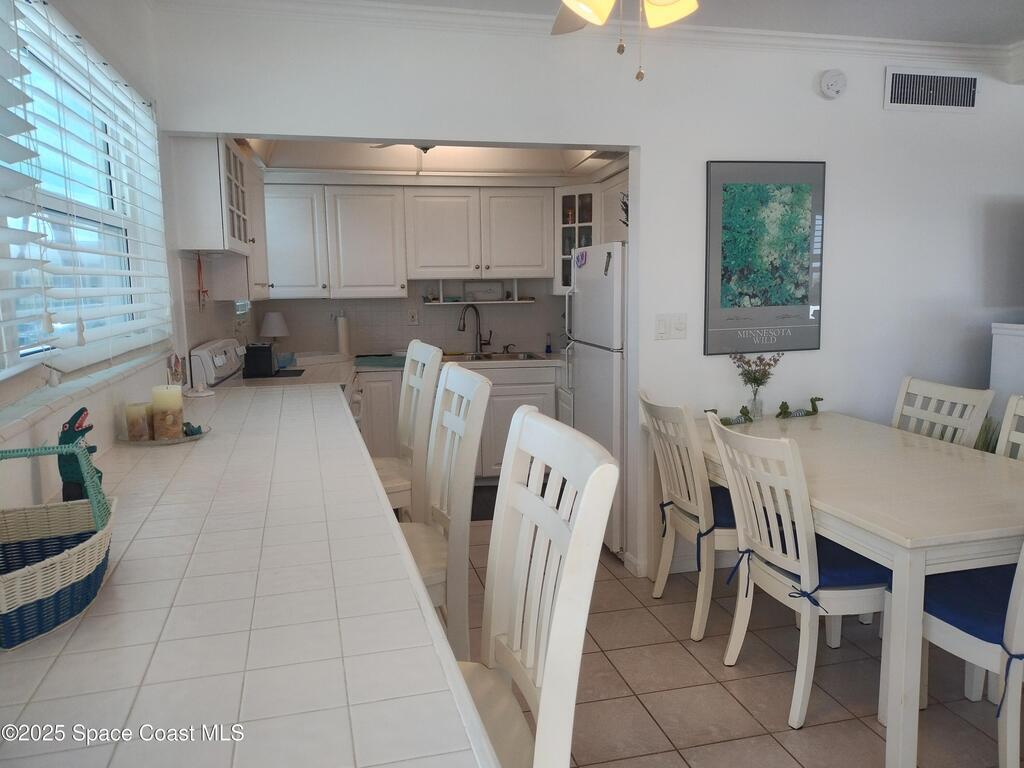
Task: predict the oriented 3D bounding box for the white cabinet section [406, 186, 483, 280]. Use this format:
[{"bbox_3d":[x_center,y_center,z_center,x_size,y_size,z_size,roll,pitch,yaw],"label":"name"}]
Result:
[{"bbox_3d":[-0.512,-1.083,5.384,0.531,0.643,0.323,-2,7,-11],"label":"white cabinet section"}]

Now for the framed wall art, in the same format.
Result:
[{"bbox_3d":[1.224,-0.603,3.558,0.642,0.903,0.025,-3,9,-15],"label":"framed wall art"}]

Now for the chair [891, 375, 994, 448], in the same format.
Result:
[{"bbox_3d":[1.698,0.489,3.313,0.545,0.958,0.460,-3,9,-15],"label":"chair"}]

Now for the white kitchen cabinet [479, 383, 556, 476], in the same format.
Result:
[{"bbox_3d":[-0.017,0.287,5.592,0.570,0.680,0.560,-3,8,-13],"label":"white kitchen cabinet"}]

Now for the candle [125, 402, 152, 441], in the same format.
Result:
[{"bbox_3d":[-1.038,0.104,2.062,0.073,0.095,0.073,-3,8,-13],"label":"candle"}]

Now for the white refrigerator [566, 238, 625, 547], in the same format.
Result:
[{"bbox_3d":[0.787,0.058,4.173,0.780,1.650,0.710,-3,8,-13],"label":"white refrigerator"}]

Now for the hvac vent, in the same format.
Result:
[{"bbox_3d":[2.089,-1.460,3.675,0.567,0.203,0.025,-3,9,-15],"label":"hvac vent"}]

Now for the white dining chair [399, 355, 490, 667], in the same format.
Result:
[{"bbox_3d":[-0.341,0.593,1.905,0.520,1.230,0.455,-3,9,-15],"label":"white dining chair"}]

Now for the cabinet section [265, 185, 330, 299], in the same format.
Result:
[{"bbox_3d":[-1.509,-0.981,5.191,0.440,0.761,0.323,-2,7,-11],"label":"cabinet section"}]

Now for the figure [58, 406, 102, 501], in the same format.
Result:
[{"bbox_3d":[-0.796,0.145,1.372,0.070,0.205,0.058,-3,9,-15],"label":"figure"}]

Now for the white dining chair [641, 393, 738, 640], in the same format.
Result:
[{"bbox_3d":[0.887,0.522,3.174,0.540,0.958,0.455,-3,9,-15],"label":"white dining chair"}]

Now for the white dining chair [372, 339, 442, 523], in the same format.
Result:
[{"bbox_3d":[-0.535,0.482,2.689,0.520,1.230,0.455,-3,9,-15],"label":"white dining chair"}]

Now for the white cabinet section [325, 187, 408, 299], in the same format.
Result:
[{"bbox_3d":[-1.034,-0.999,5.287,0.531,0.766,0.323,-2,7,-11],"label":"white cabinet section"}]

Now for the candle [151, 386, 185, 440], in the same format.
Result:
[{"bbox_3d":[-0.963,0.079,2.066,0.075,0.142,0.075,-3,8,-13],"label":"candle"}]

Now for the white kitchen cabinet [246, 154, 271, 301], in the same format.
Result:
[{"bbox_3d":[-1.662,-0.882,4.420,0.290,0.770,1.180,-3,8,-13],"label":"white kitchen cabinet"}]

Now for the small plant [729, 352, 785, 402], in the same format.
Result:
[{"bbox_3d":[1.168,-0.031,3.532,0.205,0.205,0.170,-3,8,-13],"label":"small plant"}]

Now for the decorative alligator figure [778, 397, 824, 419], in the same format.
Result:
[{"bbox_3d":[1.423,0.122,3.660,0.220,0.093,0.065,-5,9,-26],"label":"decorative alligator figure"}]

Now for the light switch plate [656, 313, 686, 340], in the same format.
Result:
[{"bbox_3d":[0.764,-0.273,3.543,0.155,0.124,0.012,-3,8,-13],"label":"light switch plate"}]

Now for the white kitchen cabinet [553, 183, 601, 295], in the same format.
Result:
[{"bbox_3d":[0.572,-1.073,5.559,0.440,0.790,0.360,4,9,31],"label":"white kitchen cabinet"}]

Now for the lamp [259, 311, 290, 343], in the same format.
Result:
[{"bbox_3d":[-1.540,-0.276,4.823,0.180,0.360,0.180,-3,9,-15],"label":"lamp"}]

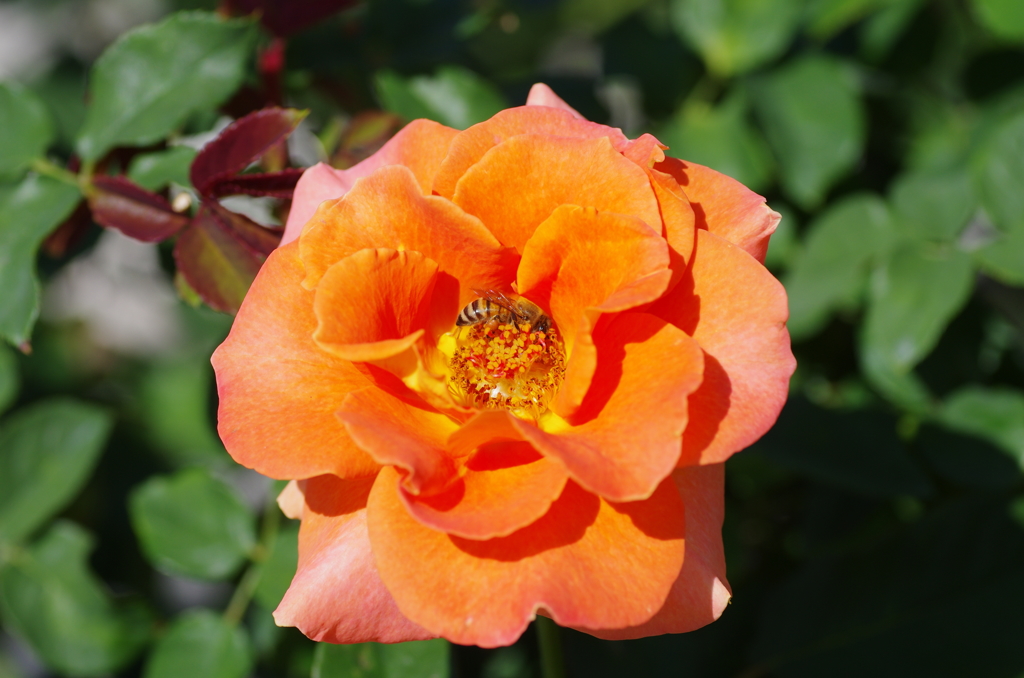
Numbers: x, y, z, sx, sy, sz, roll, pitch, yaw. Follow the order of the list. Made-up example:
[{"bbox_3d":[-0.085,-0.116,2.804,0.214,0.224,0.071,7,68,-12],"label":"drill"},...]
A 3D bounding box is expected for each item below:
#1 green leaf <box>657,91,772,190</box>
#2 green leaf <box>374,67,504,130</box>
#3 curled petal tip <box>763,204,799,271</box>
[{"bbox_3d":[0.035,-0.033,0.665,0.019,0.007,0.023,-21,71,-8],"label":"green leaf"},{"bbox_3d":[-0.014,-0.045,0.735,0.023,0.005,0.024,-36,71,-14],"label":"green leaf"},{"bbox_3d":[0.038,-0.015,0.550,0.005,0.009,0.006,0,10,0],"label":"curled petal tip"}]

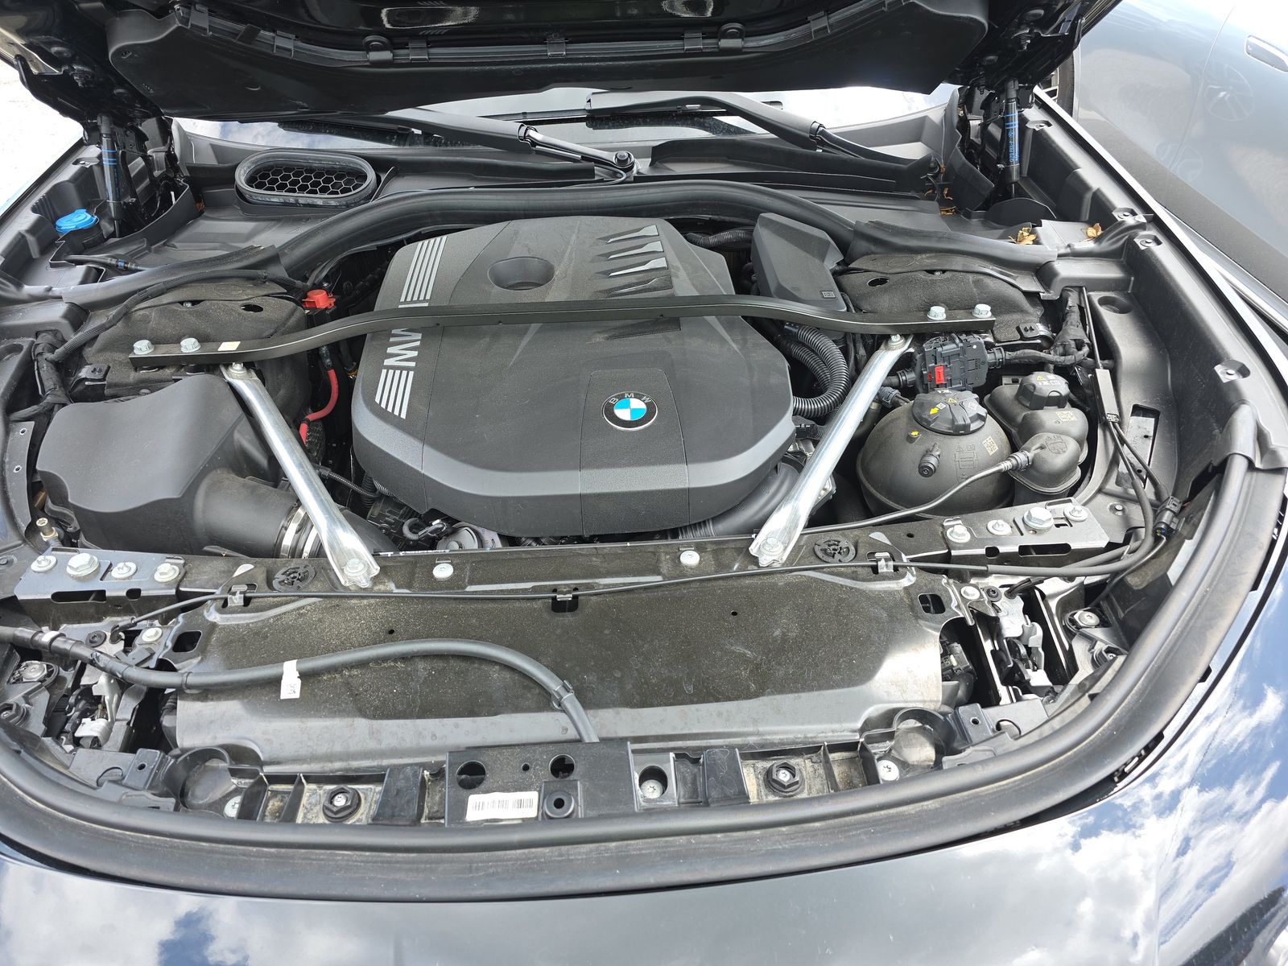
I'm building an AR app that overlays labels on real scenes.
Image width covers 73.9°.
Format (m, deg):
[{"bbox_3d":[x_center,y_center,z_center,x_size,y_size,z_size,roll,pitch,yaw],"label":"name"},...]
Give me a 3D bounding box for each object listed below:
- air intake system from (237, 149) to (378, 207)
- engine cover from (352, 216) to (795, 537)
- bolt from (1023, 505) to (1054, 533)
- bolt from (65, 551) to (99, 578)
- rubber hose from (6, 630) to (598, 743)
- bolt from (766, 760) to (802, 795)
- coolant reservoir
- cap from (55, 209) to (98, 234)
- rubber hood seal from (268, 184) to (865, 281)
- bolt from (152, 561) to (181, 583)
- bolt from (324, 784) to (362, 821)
[{"bbox_3d":[-0.539,-0.477,1.372,0.225,0.060,0.155,-3,42,-2],"label":"air intake system"},{"bbox_3d":[-0.102,-0.174,1.218,0.572,0.130,0.585,-3,42,-2],"label":"engine cover"},{"bbox_3d":[0.441,0.040,0.958,0.035,0.022,0.035,-3,42,-2],"label":"bolt"},{"bbox_3d":[-0.606,0.089,0.925,0.035,0.022,0.035,-3,42,-2],"label":"bolt"},{"bbox_3d":[-0.350,0.196,0.865,0.605,0.090,0.085,3,42,5],"label":"rubber hose"},{"bbox_3d":[0.131,0.277,0.806,0.035,0.020,0.035,-3,42,-2],"label":"bolt"},{"bbox_3d":[0.374,-0.032,1.095,0.190,0.205,0.190,-3,42,-2],"label":"coolant reservoir"},{"bbox_3d":[-0.857,-0.396,1.293,0.063,0.022,0.060,-1,42,1],"label":"cap"},{"bbox_3d":[-0.108,-0.364,1.220,0.790,0.085,0.175,-3,38,-2],"label":"rubber hood seal"},{"bbox_3d":[-0.512,0.097,0.920,0.028,0.014,0.028,-3,42,-2],"label":"bolt"},{"bbox_3d":[-0.279,0.297,0.792,0.035,0.020,0.035,-3,42,-2],"label":"bolt"}]

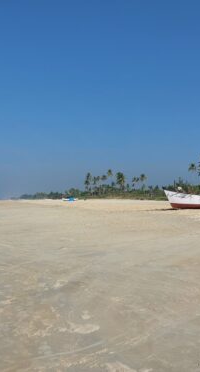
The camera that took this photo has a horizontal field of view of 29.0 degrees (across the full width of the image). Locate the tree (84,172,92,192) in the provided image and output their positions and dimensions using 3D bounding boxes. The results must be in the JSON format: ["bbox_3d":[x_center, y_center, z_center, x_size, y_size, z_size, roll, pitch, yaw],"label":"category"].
[{"bbox_3d":[-7.431,-1.292,250.000,5.169,14.862,5.169,0,-2,0],"label":"tree"}]

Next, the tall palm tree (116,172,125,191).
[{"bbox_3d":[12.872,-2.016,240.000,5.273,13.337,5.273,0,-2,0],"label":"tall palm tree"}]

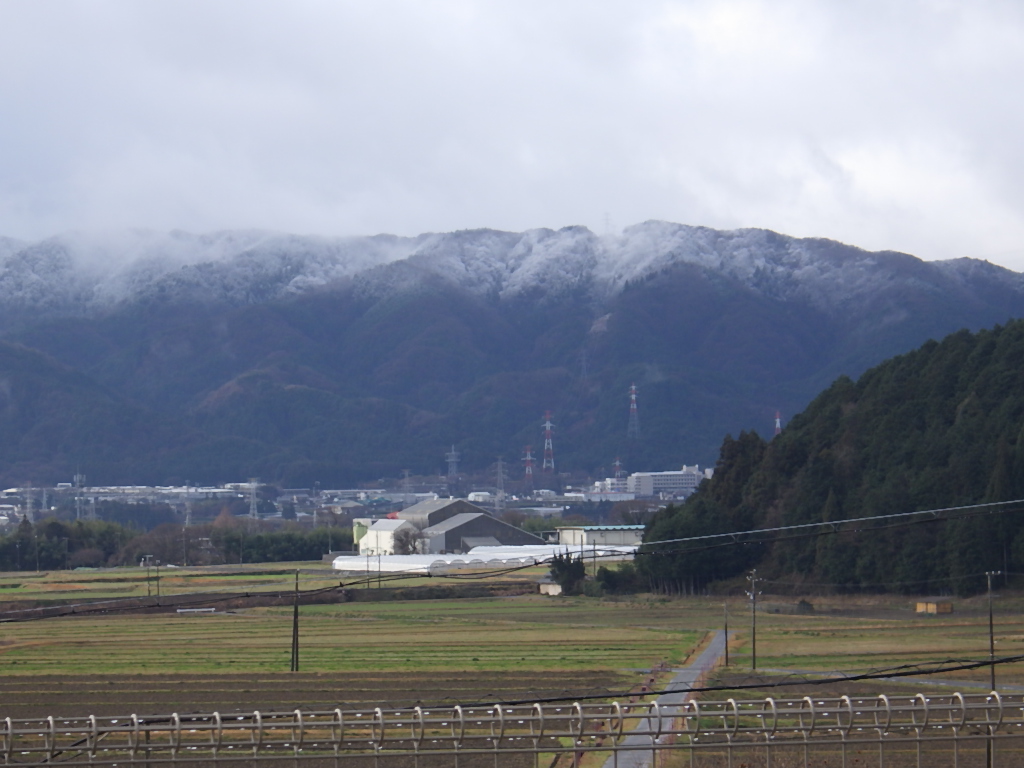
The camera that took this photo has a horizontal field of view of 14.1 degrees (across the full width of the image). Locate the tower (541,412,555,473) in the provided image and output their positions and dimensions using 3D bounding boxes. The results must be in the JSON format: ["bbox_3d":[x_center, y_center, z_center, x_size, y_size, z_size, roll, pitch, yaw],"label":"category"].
[{"bbox_3d":[41.725,67.803,4800.000,14.500,71.860,12.000,0,-1,0],"label":"tower"}]

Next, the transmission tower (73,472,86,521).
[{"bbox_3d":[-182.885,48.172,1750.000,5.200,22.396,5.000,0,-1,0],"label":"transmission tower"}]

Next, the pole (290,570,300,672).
[{"bbox_3d":[-26.923,29.534,515.000,1.100,12.684,0.700,0,-1,0],"label":"pole"}]

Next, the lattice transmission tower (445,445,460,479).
[{"bbox_3d":[-61.779,80.987,4300.000,14.000,36.340,13.000,0,-1,0],"label":"lattice transmission tower"}]

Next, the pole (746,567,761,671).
[{"bbox_3d":[30.007,29.348,515.000,1.750,12.560,0.800,0,-1,0],"label":"pole"}]

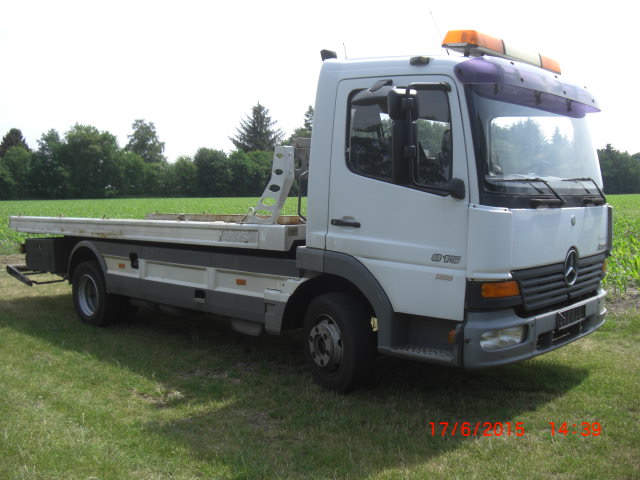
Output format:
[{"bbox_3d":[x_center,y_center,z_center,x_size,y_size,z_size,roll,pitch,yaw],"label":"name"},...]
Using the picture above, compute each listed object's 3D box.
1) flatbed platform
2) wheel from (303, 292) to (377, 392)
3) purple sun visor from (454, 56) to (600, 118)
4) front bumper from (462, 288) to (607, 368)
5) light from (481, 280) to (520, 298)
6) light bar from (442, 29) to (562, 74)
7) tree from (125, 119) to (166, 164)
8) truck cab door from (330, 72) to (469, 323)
[{"bbox_3d":[-1.391,-0.158,7.926,5.190,0.210,2.210,3,5,43],"label":"flatbed platform"},{"bbox_3d":[0.145,0.784,5.171,0.220,0.765,0.765,-2,4,-30],"label":"wheel"},{"bbox_3d":[1.603,-1.156,5.022,0.310,0.270,2.020,4,5,43],"label":"purple sun visor"},{"bbox_3d":[1.755,0.581,4.982,0.260,0.360,2.280,4,5,43],"label":"front bumper"},{"bbox_3d":[1.136,0.316,4.391,0.290,0.105,0.090,-2,4,-28],"label":"light"},{"bbox_3d":[1.411,-1.410,5.189,0.290,0.150,1.290,12,11,43],"label":"light bar"},{"bbox_3d":[-29.334,-13.700,115.000,7.200,13.448,7.200,-1,4,-14],"label":"tree"},{"bbox_3d":[0.529,-0.324,4.649,1.200,1.610,0.180,4,5,43],"label":"truck cab door"}]

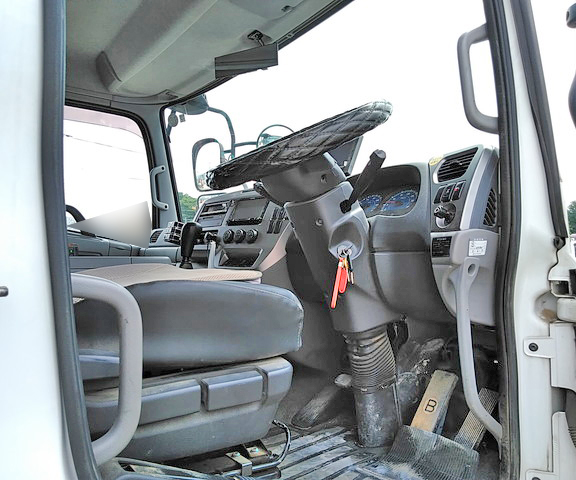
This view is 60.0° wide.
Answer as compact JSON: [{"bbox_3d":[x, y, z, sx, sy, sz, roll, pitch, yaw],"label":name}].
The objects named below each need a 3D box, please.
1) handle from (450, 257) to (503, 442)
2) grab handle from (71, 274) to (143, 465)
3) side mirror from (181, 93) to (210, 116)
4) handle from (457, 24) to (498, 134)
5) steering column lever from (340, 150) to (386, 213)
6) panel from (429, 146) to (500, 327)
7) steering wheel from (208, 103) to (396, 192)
[{"bbox_3d":[0.395,0.228,1.040,0.100,0.375,0.070,1,-2,-34],"label":"handle"},{"bbox_3d":[-0.227,0.156,0.605,0.040,0.228,0.100,-1,-2,45],"label":"grab handle"},{"bbox_3d":[-0.497,-0.738,2.680,0.190,0.150,0.130,-1,-2,39],"label":"side mirror"},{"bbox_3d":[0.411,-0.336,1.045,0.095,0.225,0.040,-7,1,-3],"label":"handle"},{"bbox_3d":[0.159,-0.123,1.087,0.032,0.032,0.153,1,-44,-34],"label":"steering column lever"},{"bbox_3d":[0.418,-0.006,1.150,0.140,0.390,0.180,1,-1,-20],"label":"panel"},{"bbox_3d":[0.028,-0.211,1.181,0.460,0.085,0.460,-31,16,-31],"label":"steering wheel"}]

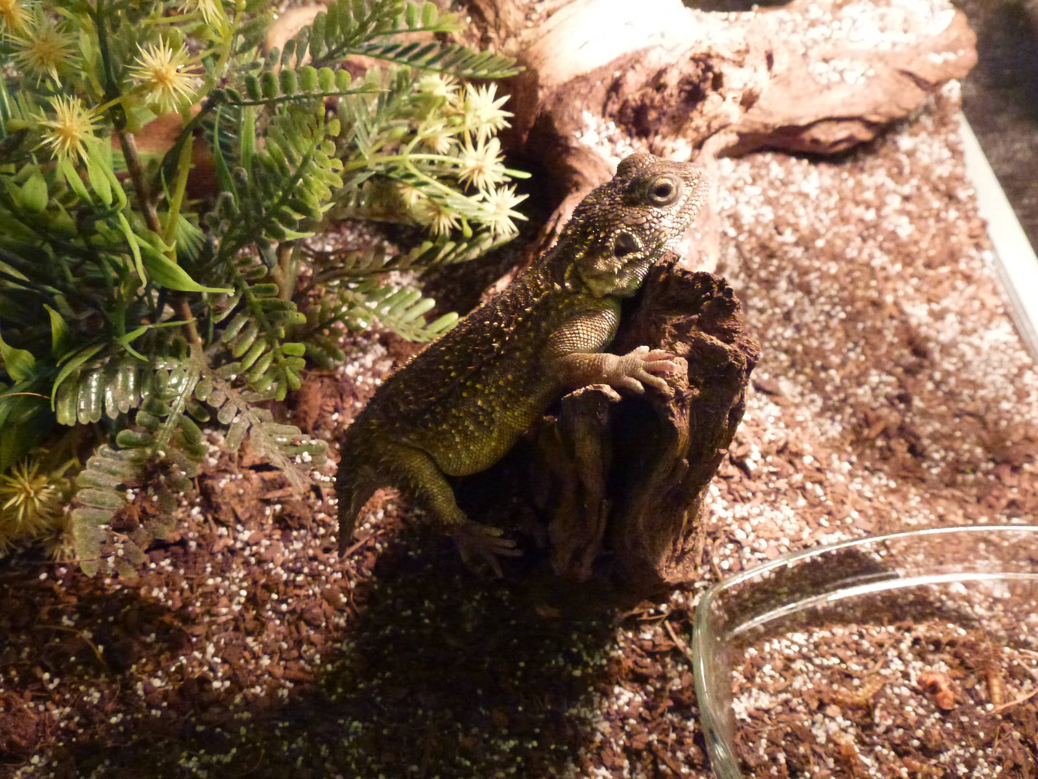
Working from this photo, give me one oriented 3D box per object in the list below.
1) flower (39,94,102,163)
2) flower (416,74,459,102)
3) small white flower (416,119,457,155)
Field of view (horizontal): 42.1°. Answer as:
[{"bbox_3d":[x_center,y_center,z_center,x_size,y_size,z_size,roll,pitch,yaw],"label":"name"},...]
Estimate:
[{"bbox_3d":[-0.152,-0.088,0.455,0.021,0.016,0.022,-9,74,-9],"label":"flower"},{"bbox_3d":[-0.034,-0.125,0.560,0.019,0.015,0.016,11,6,10],"label":"flower"},{"bbox_3d":[-0.035,-0.104,0.560,0.018,0.017,0.015,-32,23,-27],"label":"small white flower"}]

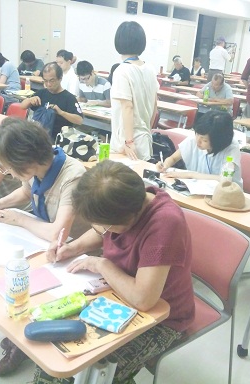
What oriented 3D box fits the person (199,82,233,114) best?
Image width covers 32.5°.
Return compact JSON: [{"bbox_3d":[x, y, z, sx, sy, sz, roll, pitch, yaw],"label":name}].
[{"bbox_3d":[1.305,-1.122,6.020,0.560,1.090,0.630,20,25,36],"label":"person"}]

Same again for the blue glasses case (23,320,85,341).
[{"bbox_3d":[-0.179,0.361,1.113,0.158,0.041,0.062,2,20,-9],"label":"blue glasses case"}]

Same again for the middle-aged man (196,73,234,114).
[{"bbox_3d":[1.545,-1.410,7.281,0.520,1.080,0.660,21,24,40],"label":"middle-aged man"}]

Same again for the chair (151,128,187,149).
[{"bbox_3d":[0.227,-0.066,3.526,0.470,0.780,0.530,21,25,40],"label":"chair"}]

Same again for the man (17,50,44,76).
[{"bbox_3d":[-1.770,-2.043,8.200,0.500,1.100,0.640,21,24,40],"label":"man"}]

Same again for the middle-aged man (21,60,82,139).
[{"bbox_3d":[-0.765,-0.530,3.876,0.540,1.180,0.700,17,22,33],"label":"middle-aged man"}]

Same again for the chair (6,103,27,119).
[{"bbox_3d":[-1.181,-0.435,4.312,0.480,0.790,0.530,21,25,40],"label":"chair"}]

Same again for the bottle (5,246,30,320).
[{"bbox_3d":[-0.291,0.247,1.163,0.067,0.215,0.067,4,18,-1],"label":"bottle"}]

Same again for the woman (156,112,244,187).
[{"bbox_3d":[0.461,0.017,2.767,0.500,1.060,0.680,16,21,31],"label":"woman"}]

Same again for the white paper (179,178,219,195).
[{"bbox_3d":[0.475,-0.025,2.502,0.230,0.008,0.290,3,18,-4],"label":"white paper"}]

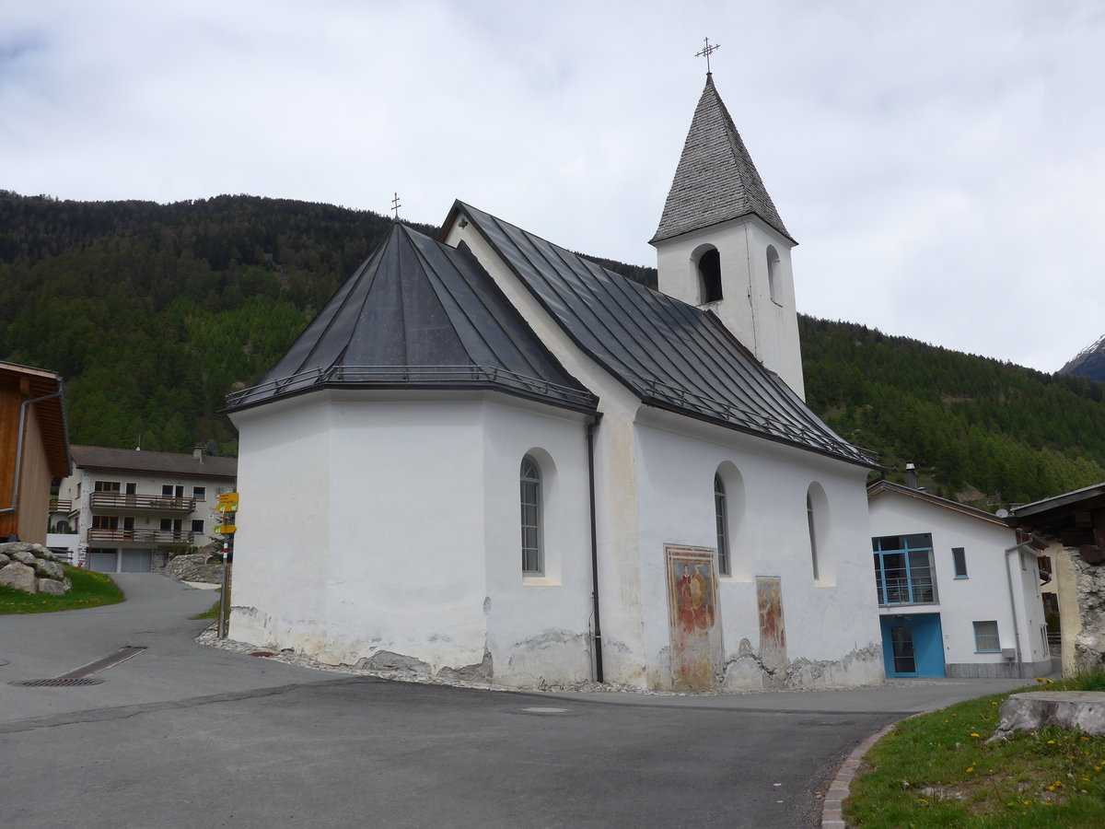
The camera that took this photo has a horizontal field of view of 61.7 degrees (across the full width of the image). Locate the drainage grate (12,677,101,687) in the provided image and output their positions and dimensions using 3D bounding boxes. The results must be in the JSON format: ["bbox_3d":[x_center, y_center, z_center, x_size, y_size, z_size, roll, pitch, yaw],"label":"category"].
[{"bbox_3d":[-4.339,2.371,8.119,0.820,0.050,0.820,0,-11,0],"label":"drainage grate"}]

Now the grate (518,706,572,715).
[{"bbox_3d":[-0.072,3.344,10.392,0.610,0.050,0.610,3,-12,1],"label":"grate"}]

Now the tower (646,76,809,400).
[{"bbox_3d":[5.005,-1.794,25.923,3.226,17.268,2.842,-11,-16,37],"label":"tower"}]

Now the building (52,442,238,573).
[{"bbox_3d":[-35.416,8.604,80.747,13.200,11.044,11.300,8,-16,-35],"label":"building"}]

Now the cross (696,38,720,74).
[{"bbox_3d":[4.781,-10.815,27.957,0.831,1.233,0.060,-10,-15,34],"label":"cross"}]

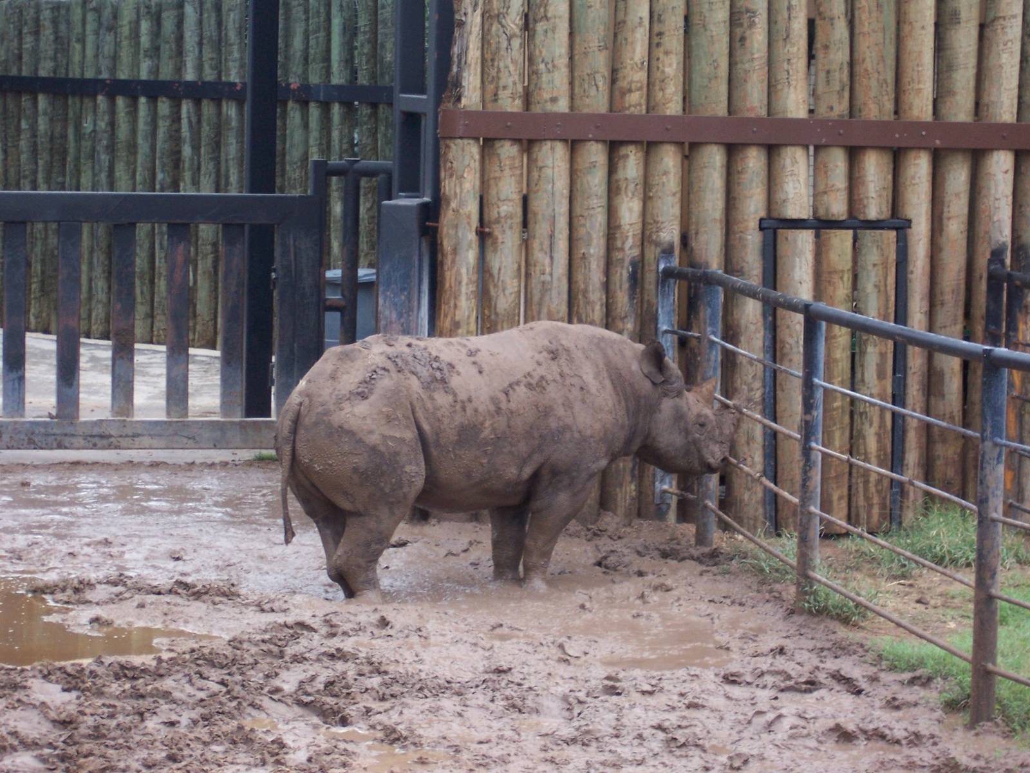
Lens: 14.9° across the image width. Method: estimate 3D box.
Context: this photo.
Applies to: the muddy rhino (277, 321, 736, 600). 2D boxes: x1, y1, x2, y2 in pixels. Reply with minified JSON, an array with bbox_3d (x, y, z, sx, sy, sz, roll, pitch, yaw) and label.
[{"bbox_3d":[0.000,0.390,20.000,2.700,1.450,0.950,-2,5,-30],"label":"muddy rhino"}]

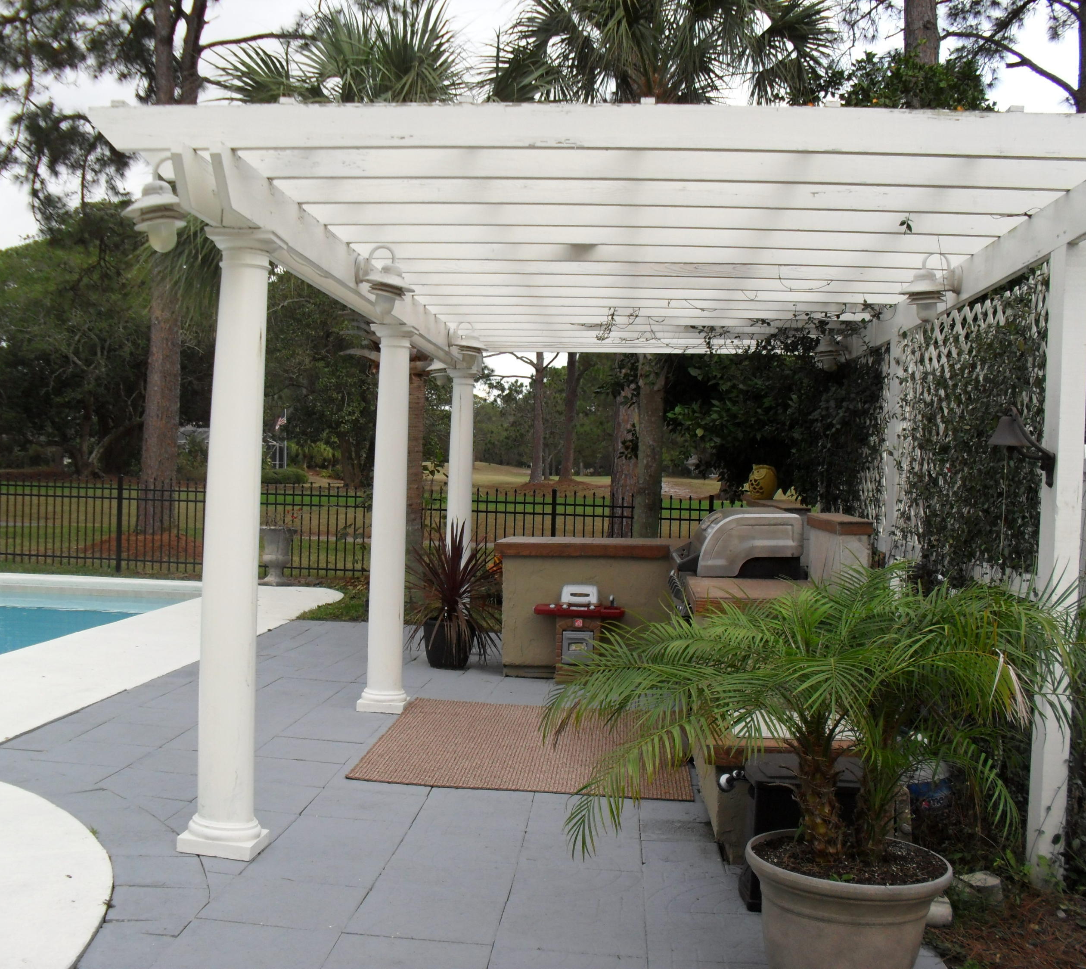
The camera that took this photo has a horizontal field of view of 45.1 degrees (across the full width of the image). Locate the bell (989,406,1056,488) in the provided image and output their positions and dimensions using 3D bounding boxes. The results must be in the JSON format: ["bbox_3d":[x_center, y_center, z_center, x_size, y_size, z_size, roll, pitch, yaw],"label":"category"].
[{"bbox_3d":[1.665,-0.135,4.571,0.217,0.287,0.152,2,1,4],"label":"bell"}]

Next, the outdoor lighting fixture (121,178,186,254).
[{"bbox_3d":[-1.307,-0.983,4.572,0.268,0.315,0.238,2,1,4],"label":"outdoor lighting fixture"}]

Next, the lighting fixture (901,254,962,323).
[{"bbox_3d":[1.751,-0.881,5.880,0.268,0.315,0.238,2,1,4],"label":"lighting fixture"}]

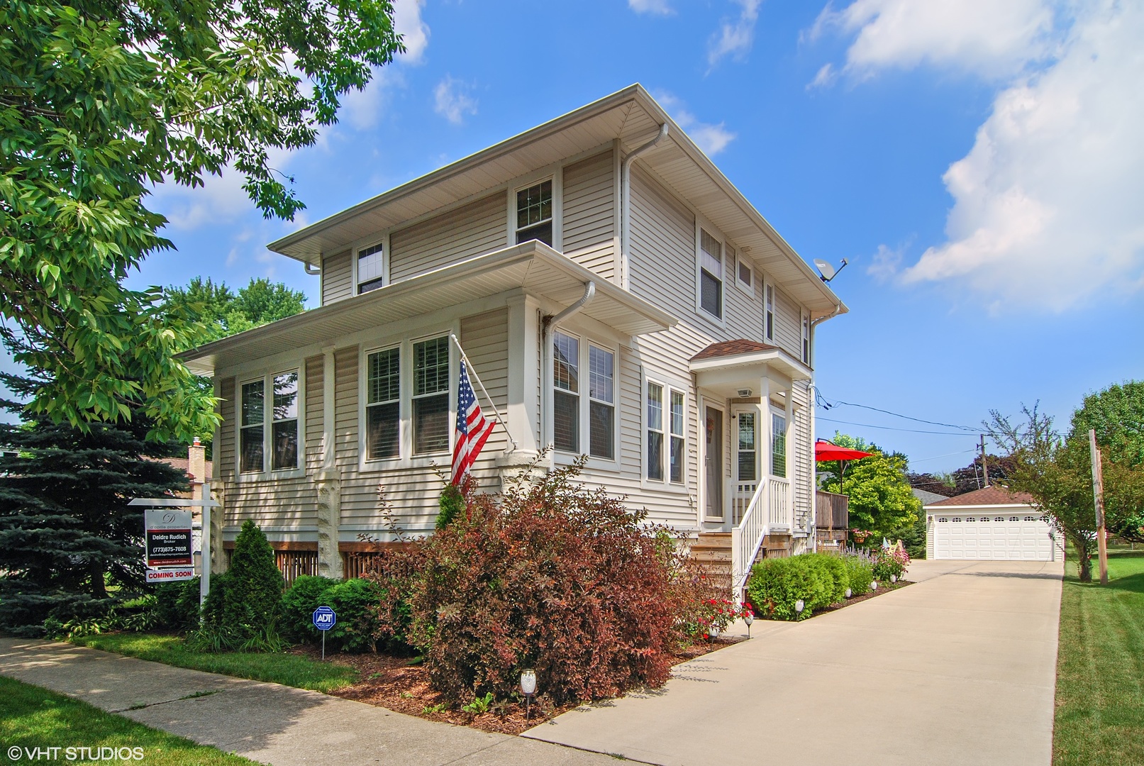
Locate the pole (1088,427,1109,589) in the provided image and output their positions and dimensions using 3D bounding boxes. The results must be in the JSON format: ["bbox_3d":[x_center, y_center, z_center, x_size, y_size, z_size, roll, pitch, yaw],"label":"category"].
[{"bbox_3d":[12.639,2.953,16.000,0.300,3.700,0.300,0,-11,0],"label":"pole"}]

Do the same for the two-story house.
[{"bbox_3d":[0.154,0.686,13.500,7.800,6.900,11.000,-8,-13,35],"label":"two-story house"}]

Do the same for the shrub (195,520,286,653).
[{"bbox_3d":[-4.175,2.505,8.400,1.050,1.500,1.000,0,-11,0],"label":"shrub"}]

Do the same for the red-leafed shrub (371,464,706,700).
[{"bbox_3d":[-0.281,1.638,5.750,2.400,1.850,2.100,0,-11,0],"label":"red-leafed shrub"}]

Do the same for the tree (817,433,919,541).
[{"bbox_3d":[9.639,3.795,22.000,3.900,4.300,3.700,0,-11,0],"label":"tree"}]

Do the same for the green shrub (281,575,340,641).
[{"bbox_3d":[-3.178,2.736,8.150,0.850,0.780,0.800,0,-11,0],"label":"green shrub"}]

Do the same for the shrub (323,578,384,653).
[{"bbox_3d":[-2.417,2.570,7.450,0.850,0.820,0.800,0,-11,0],"label":"shrub"}]

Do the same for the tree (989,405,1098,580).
[{"bbox_3d":[12.253,2.875,17.200,3.100,4.400,3.100,0,-11,0],"label":"tree"}]

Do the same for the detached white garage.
[{"bbox_3d":[22.067,7.260,34.800,5.900,3.800,6.300,-8,-13,35],"label":"detached white garage"}]

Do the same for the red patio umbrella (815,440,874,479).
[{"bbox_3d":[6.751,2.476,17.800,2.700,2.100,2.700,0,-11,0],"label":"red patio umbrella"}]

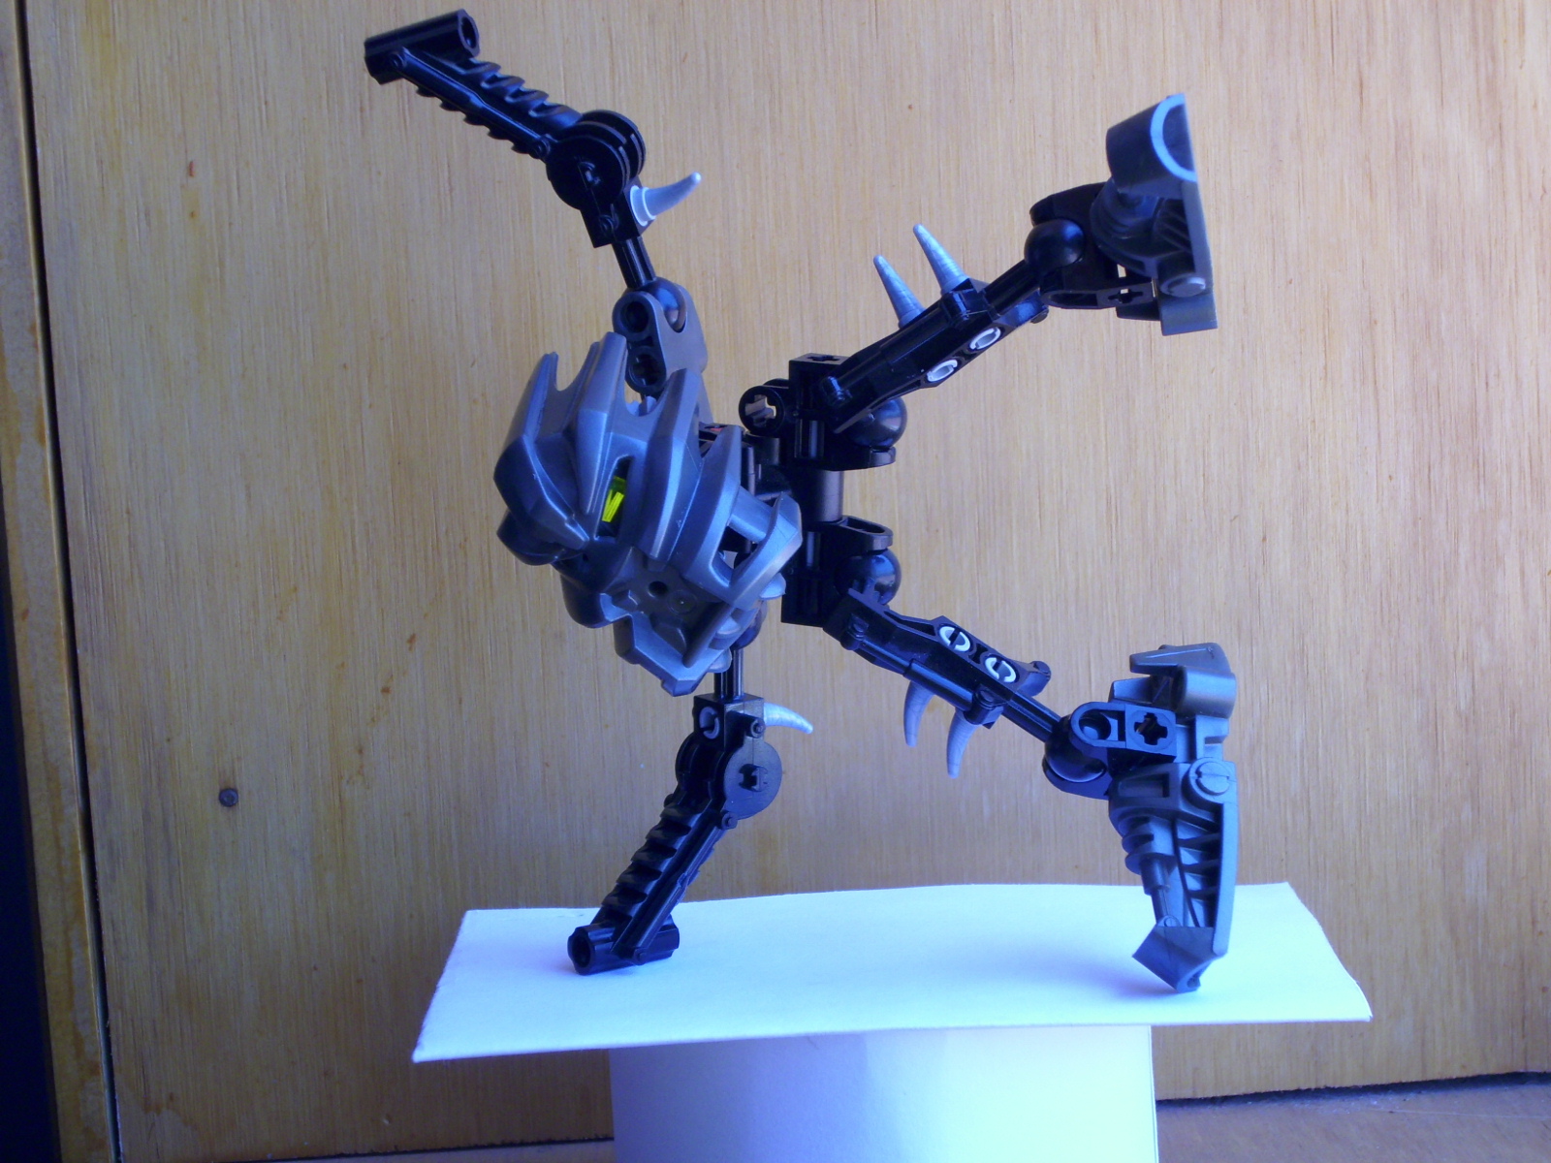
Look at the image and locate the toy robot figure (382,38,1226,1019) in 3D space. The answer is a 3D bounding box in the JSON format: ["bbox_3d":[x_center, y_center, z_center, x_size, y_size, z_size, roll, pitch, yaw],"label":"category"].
[{"bbox_3d":[0.004,-0.013,0.522,0.130,0.150,0.085,-3,7,0],"label":"toy robot figure"}]

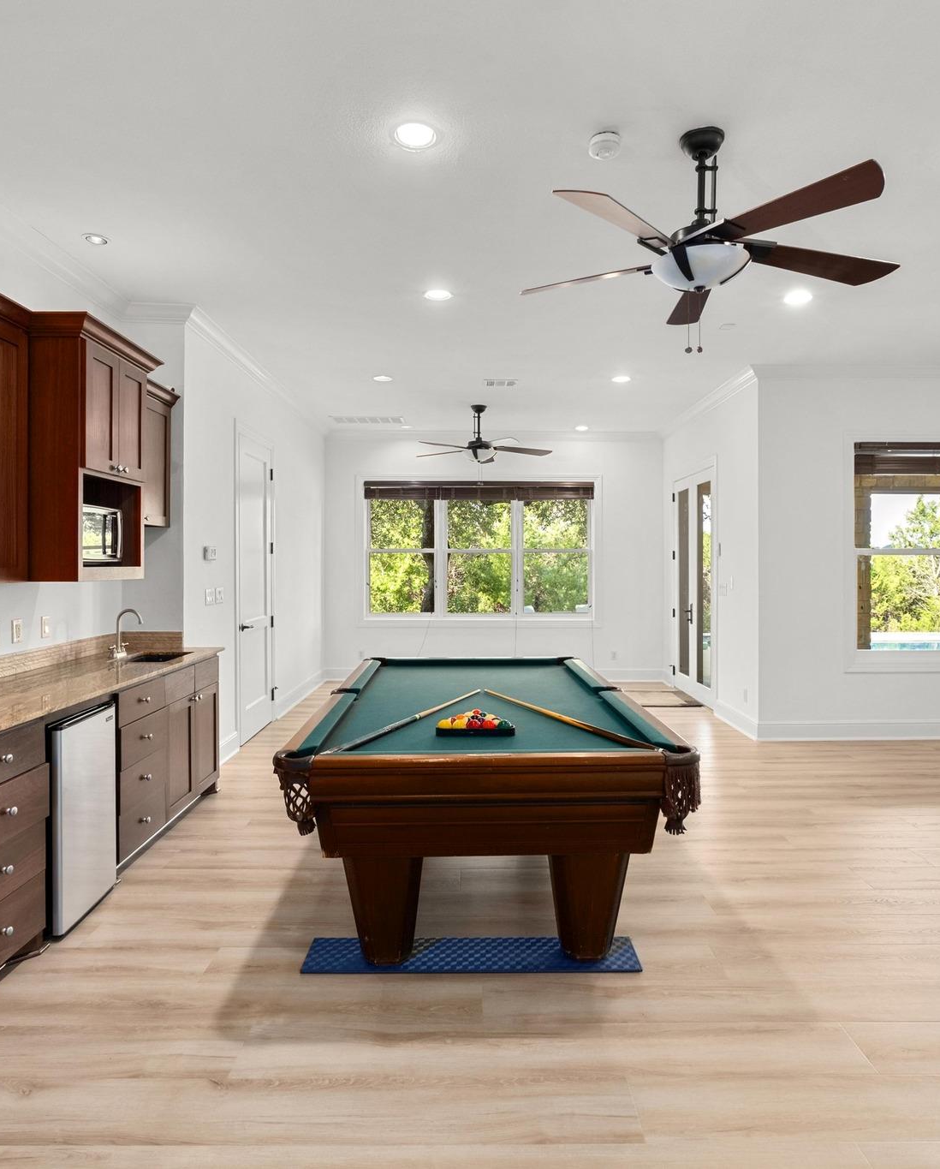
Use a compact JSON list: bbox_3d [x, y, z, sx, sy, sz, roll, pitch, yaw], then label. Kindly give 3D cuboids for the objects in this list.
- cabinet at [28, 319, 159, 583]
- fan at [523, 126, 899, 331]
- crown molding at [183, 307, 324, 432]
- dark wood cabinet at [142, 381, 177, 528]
[{"bbox_3d":[-1.880,-0.578,3.371,0.610,1.116,0.752,0,2,0],"label":"cabinet"},{"bbox_3d":[0.865,-1.385,2.730,1.390,0.590,1.390,0,2,0],"label":"fan"},{"bbox_3d":[-1.742,-1.743,6.662,0.095,0.095,4.375,0,2,0],"label":"crown molding"},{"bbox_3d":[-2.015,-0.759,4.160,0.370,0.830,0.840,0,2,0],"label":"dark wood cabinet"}]

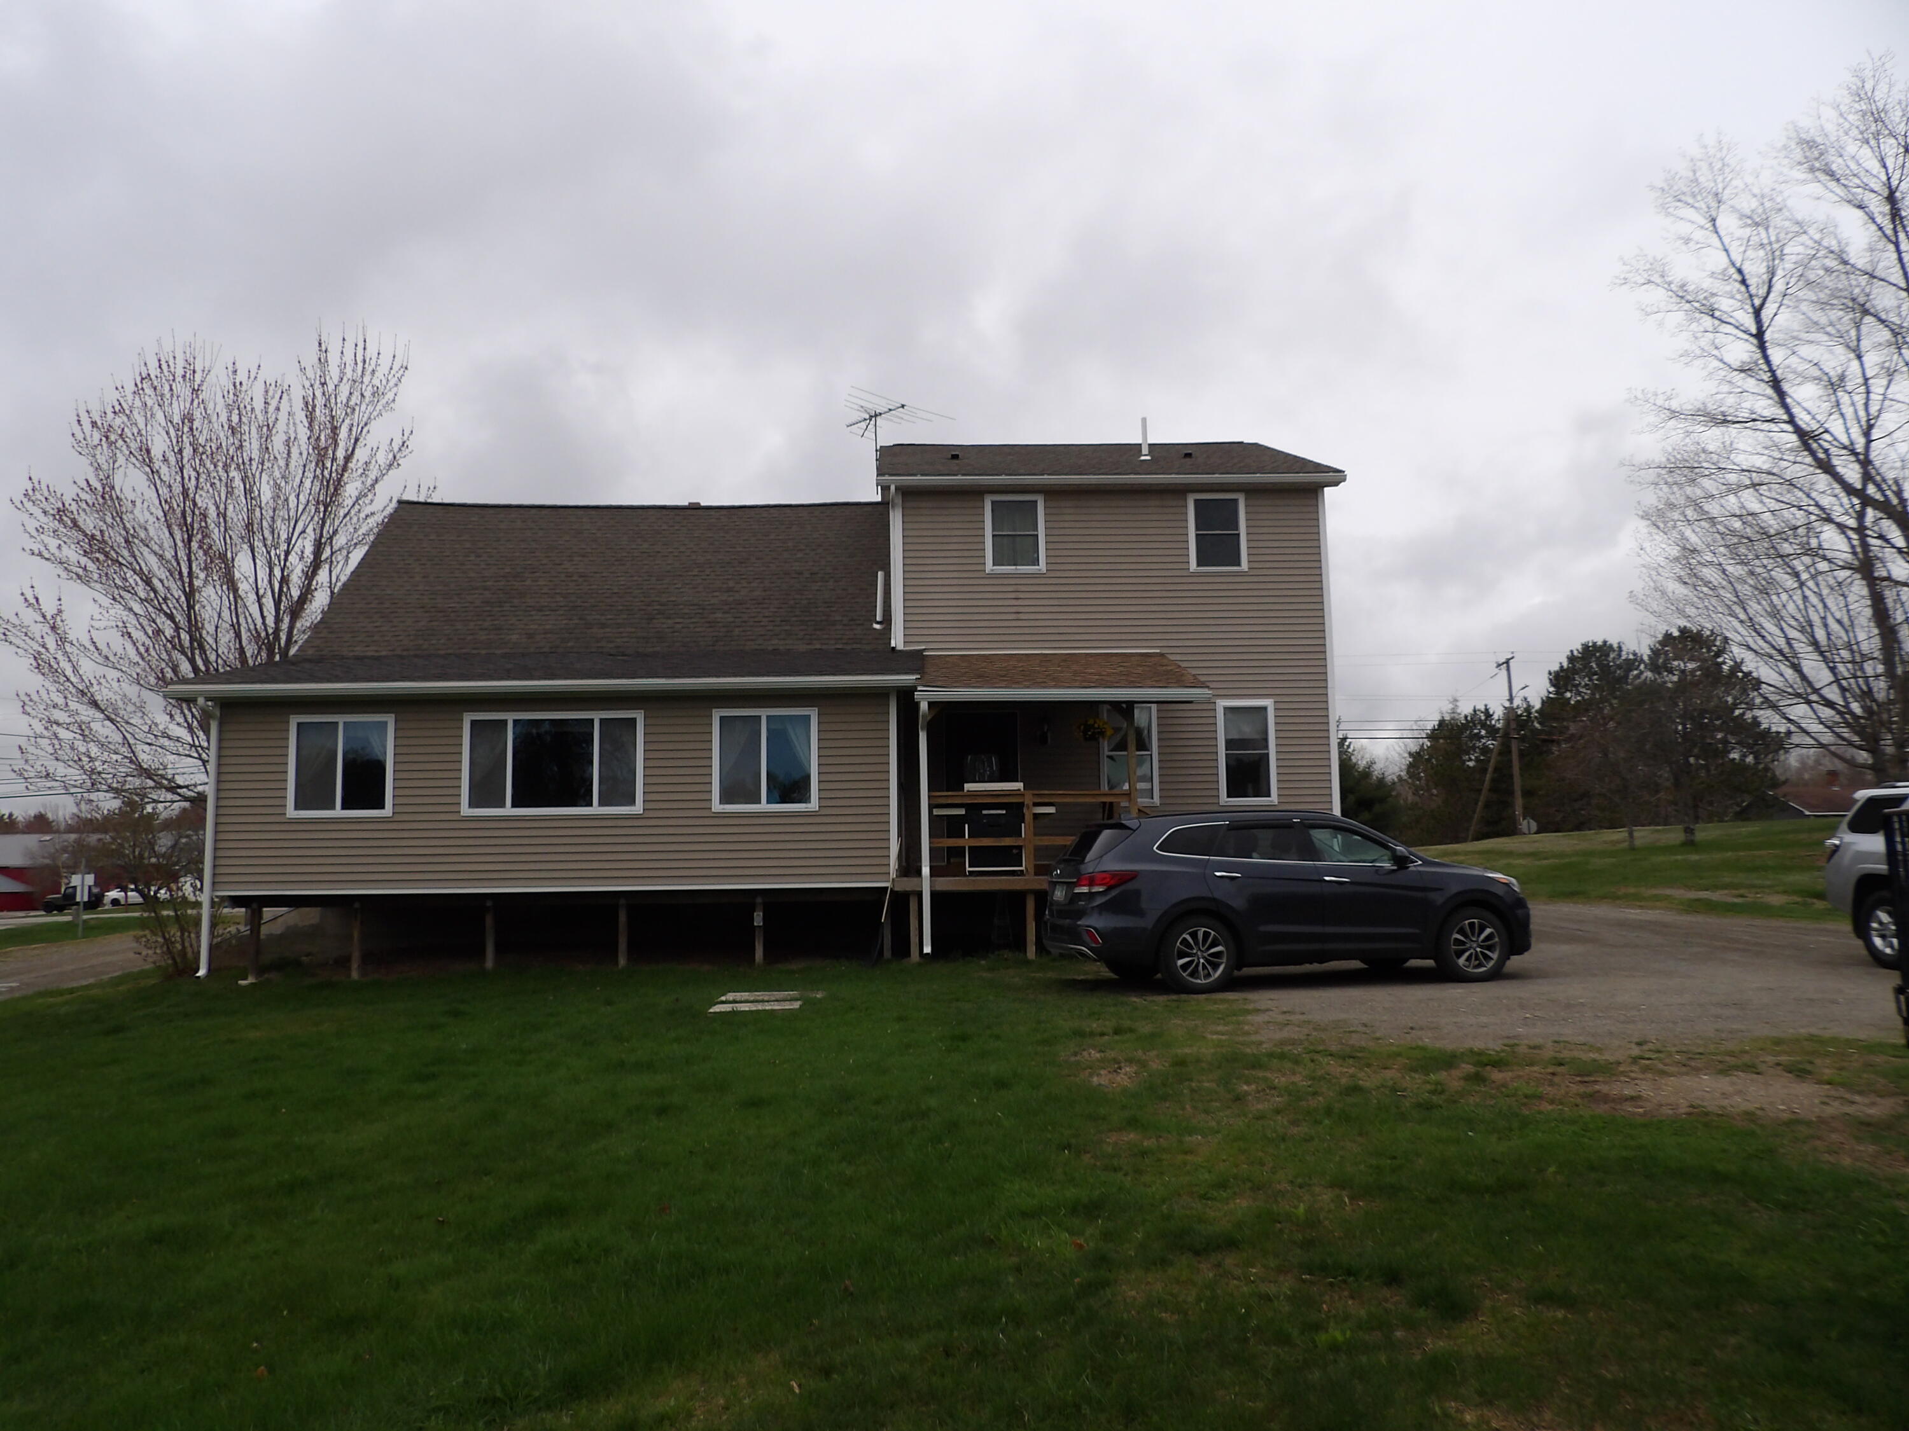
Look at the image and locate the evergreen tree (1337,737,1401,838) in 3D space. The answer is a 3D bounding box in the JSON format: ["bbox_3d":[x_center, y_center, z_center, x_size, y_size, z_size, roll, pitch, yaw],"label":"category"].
[{"bbox_3d":[18.503,3.898,62.613,5.200,6.766,5.200,-1,-6,-2],"label":"evergreen tree"}]

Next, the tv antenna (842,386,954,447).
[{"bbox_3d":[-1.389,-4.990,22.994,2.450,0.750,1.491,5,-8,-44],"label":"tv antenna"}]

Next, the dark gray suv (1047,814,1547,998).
[{"bbox_3d":[3.399,1.841,13.511,4.900,1.690,1.890,0,-6,-10],"label":"dark gray suv"}]

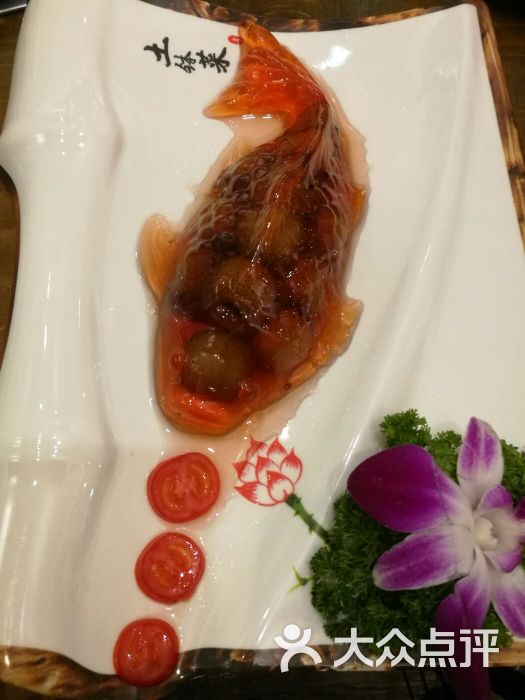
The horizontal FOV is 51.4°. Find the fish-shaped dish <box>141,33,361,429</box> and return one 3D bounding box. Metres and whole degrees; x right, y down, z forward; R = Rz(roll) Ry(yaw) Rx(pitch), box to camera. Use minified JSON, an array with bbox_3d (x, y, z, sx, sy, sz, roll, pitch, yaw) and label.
[{"bbox_3d":[0.002,-0.067,0.242,0.104,0.037,0.207,16,76,4],"label":"fish-shaped dish"}]

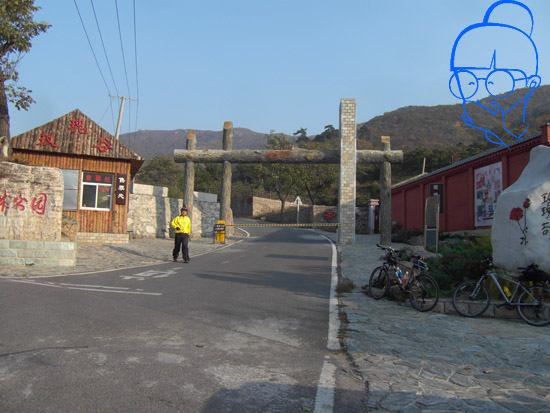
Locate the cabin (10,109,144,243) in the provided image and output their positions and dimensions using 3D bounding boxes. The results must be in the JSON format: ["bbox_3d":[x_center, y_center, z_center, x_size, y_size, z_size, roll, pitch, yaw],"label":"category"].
[{"bbox_3d":[-8.600,-1.300,18.800,5.100,5.700,5.000,3,-5,-23],"label":"cabin"}]

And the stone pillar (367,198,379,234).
[{"bbox_3d":[5.700,0.580,26.000,0.550,2.100,0.550,1,-5,1],"label":"stone pillar"}]

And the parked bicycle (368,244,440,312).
[{"bbox_3d":[2.430,1.360,8.430,0.600,1.050,1.740,4,-1,-33],"label":"parked bicycle"}]

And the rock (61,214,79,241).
[{"bbox_3d":[-7.300,0.780,15.600,0.950,1.000,0.750,3,-5,-23],"label":"rock"}]

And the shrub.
[{"bbox_3d":[3.930,1.250,9.500,1.400,1.100,1.250,1,-5,6],"label":"shrub"}]

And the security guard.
[{"bbox_3d":[-2.950,0.875,13.900,0.620,1.740,0.400,2,-5,-14],"label":"security guard"}]

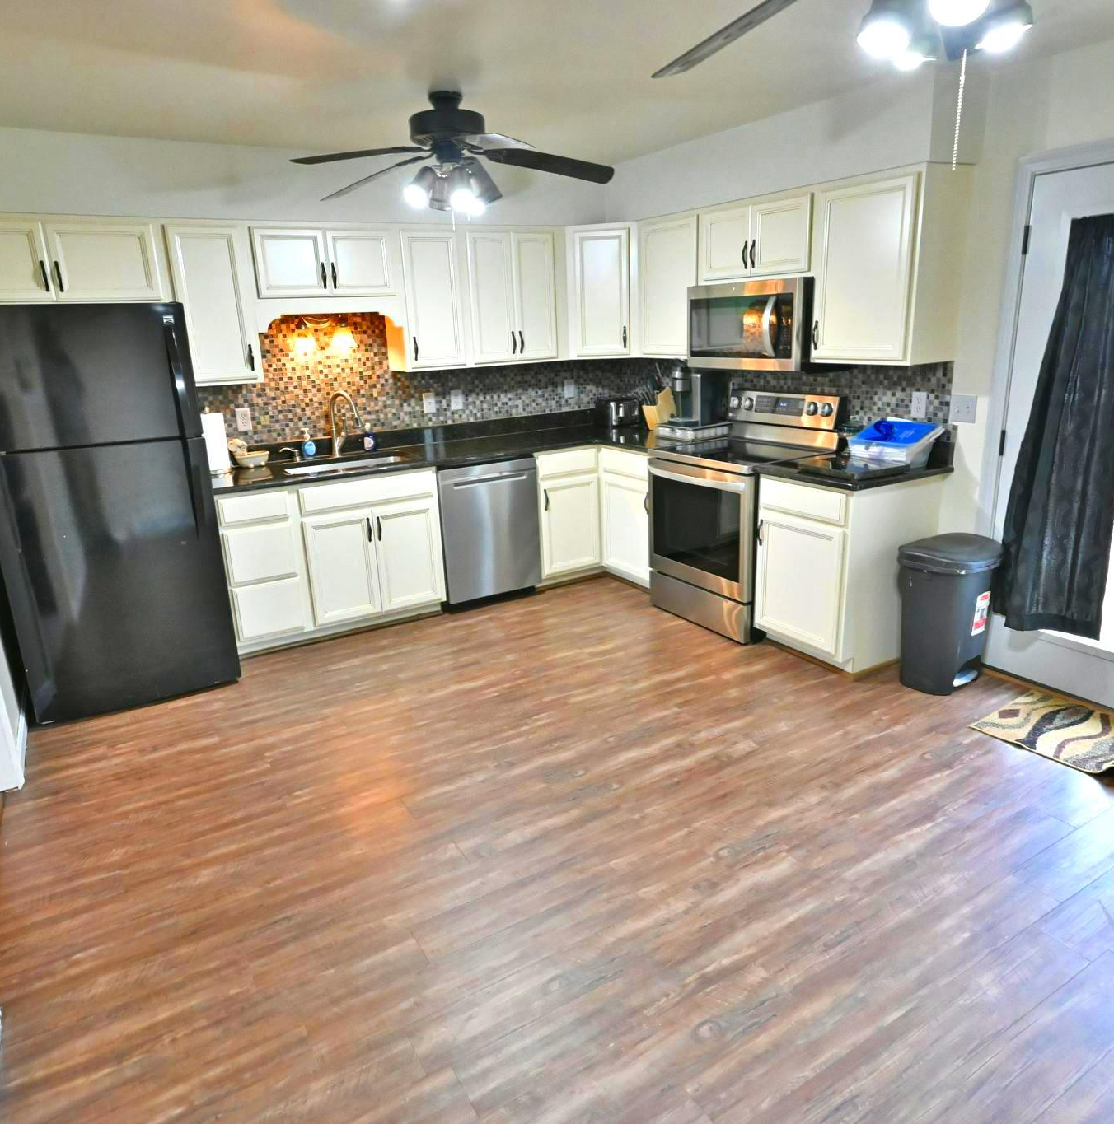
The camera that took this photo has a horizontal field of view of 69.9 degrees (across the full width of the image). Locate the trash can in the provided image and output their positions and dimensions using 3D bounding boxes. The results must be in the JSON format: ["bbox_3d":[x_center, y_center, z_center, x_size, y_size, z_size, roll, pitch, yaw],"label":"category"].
[{"bbox_3d":[1.688,0.225,3.447,0.395,0.630,0.303,-12,19,-29],"label":"trash can"}]

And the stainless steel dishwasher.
[{"bbox_3d":[-0.524,-0.222,4.813,0.607,0.843,0.632,-12,19,-29],"label":"stainless steel dishwasher"}]

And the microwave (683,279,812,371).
[{"bbox_3d":[1.073,-1.204,4.056,0.395,0.412,0.767,-12,19,-29],"label":"microwave"}]

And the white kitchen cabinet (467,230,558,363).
[{"bbox_3d":[-0.316,-1.580,4.773,0.659,0.766,0.325,-12,19,-29],"label":"white kitchen cabinet"}]

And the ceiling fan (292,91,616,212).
[{"bbox_3d":[-0.410,-1.600,3.111,1.290,0.424,1.260,-12,19,-29],"label":"ceiling fan"}]

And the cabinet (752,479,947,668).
[{"bbox_3d":[1.362,0.016,3.773,0.639,0.869,0.539,-12,19,-29],"label":"cabinet"}]

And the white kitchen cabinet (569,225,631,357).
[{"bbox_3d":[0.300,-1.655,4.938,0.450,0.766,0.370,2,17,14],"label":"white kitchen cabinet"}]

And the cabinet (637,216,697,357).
[{"bbox_3d":[0.753,-1.568,4.576,0.333,0.766,0.544,-12,19,-29],"label":"cabinet"}]

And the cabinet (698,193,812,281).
[{"bbox_3d":[1.073,-1.601,3.977,0.330,0.386,0.763,-12,19,-29],"label":"cabinet"}]

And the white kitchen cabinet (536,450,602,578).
[{"bbox_3d":[-0.073,-0.312,5.084,0.457,0.870,0.630,-12,19,-29],"label":"white kitchen cabinet"}]

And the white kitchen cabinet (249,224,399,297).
[{"bbox_3d":[-1.248,-1.576,4.206,0.788,0.375,0.323,-12,19,-29],"label":"white kitchen cabinet"}]

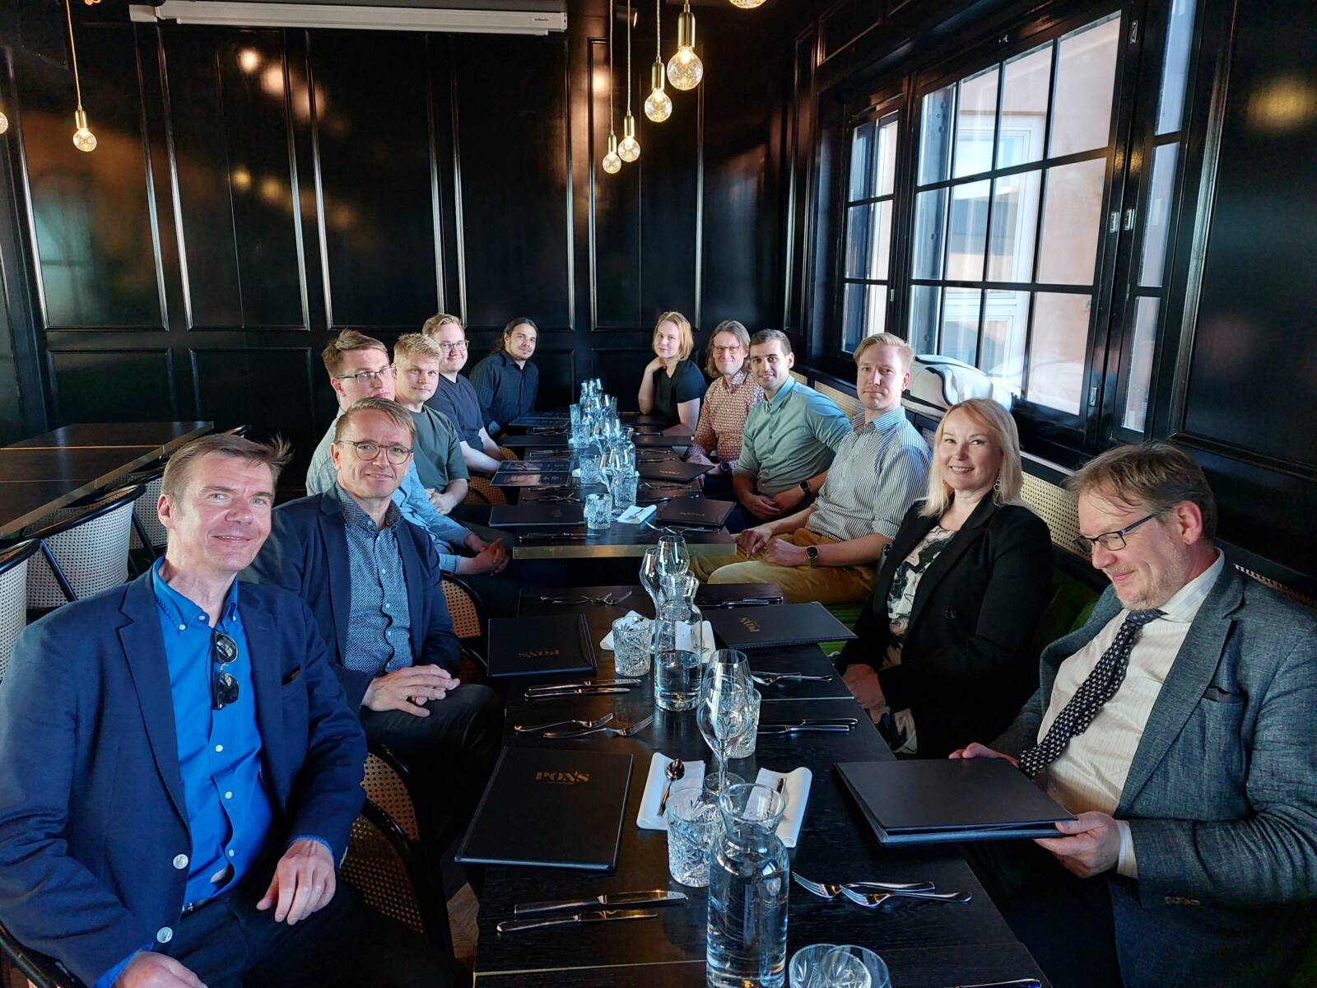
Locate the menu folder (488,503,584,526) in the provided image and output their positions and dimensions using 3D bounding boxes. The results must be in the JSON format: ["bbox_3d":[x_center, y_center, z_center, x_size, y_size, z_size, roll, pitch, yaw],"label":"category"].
[{"bbox_3d":[-0.409,0.066,3.102,0.310,0.016,0.230,-1,15,-6],"label":"menu folder"}]

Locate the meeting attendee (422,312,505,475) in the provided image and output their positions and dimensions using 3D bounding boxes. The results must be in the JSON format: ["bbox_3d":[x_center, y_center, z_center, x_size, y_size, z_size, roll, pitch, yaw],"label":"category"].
[{"bbox_3d":[-0.770,-0.069,3.900,0.750,1.370,0.540,10,17,34],"label":"meeting attendee"}]

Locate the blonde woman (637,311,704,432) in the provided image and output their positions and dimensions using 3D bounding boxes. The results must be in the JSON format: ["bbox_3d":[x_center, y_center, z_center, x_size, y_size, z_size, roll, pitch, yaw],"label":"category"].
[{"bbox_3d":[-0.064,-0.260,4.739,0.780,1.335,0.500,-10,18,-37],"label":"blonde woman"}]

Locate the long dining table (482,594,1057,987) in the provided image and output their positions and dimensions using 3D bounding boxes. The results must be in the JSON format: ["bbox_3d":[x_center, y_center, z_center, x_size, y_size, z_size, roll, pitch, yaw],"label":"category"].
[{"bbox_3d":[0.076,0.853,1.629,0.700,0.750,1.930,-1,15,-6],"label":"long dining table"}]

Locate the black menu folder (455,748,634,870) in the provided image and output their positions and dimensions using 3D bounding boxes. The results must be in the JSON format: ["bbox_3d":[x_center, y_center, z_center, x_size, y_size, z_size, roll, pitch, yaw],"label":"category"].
[{"bbox_3d":[-0.168,0.497,1.465,0.230,0.015,0.310,2,15,3],"label":"black menu folder"}]

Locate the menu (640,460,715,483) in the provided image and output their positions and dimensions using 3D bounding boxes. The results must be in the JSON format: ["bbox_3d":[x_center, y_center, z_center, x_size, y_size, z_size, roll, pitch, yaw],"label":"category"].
[{"bbox_3d":[0.075,-0.089,3.871,0.232,0.015,0.318,6,15,22],"label":"menu"}]

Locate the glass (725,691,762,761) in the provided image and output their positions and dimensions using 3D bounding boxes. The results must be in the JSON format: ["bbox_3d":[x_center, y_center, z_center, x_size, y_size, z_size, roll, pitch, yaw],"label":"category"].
[{"bbox_3d":[0.144,0.415,1.652,0.085,0.102,0.085,2,14,5],"label":"glass"}]

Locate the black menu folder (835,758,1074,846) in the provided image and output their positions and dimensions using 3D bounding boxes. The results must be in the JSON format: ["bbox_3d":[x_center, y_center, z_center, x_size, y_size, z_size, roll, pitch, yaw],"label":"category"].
[{"bbox_3d":[0.484,0.502,1.519,0.310,0.030,0.230,0,8,-6],"label":"black menu folder"}]

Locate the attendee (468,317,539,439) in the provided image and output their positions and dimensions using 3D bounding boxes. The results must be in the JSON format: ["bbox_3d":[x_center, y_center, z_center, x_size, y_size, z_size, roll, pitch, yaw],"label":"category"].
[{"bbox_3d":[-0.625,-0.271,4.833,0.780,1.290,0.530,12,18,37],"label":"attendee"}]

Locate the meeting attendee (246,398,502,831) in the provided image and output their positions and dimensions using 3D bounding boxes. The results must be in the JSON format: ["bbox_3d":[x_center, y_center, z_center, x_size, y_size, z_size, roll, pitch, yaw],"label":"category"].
[{"bbox_3d":[-0.565,0.417,2.297,0.750,1.290,0.560,9,16,31],"label":"meeting attendee"}]

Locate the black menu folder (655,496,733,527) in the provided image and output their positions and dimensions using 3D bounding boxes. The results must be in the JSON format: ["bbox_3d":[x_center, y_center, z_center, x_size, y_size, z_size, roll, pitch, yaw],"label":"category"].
[{"bbox_3d":[0.138,0.064,3.256,0.232,0.015,0.318,4,14,14],"label":"black menu folder"}]

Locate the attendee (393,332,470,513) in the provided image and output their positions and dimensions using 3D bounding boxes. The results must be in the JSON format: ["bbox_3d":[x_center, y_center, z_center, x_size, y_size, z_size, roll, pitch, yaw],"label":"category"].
[{"bbox_3d":[-0.685,0.122,3.219,0.800,1.341,0.530,11,18,34],"label":"attendee"}]

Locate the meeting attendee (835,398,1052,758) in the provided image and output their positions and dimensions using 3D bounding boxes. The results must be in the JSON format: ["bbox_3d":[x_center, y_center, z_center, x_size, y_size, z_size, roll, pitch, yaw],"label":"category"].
[{"bbox_3d":[0.632,0.417,2.265,0.750,1.290,0.520,-6,15,-23],"label":"meeting attendee"}]

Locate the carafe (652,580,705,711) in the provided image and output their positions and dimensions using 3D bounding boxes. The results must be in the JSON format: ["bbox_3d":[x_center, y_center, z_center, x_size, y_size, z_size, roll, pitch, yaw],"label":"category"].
[{"bbox_3d":[0.042,0.299,1.822,0.096,0.245,0.096,2,14,5],"label":"carafe"}]

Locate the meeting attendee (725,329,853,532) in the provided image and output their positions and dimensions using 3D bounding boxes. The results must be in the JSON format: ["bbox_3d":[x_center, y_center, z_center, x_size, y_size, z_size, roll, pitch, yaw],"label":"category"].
[{"bbox_3d":[0.288,0.054,3.533,0.800,1.346,0.550,-12,19,-40],"label":"meeting attendee"}]

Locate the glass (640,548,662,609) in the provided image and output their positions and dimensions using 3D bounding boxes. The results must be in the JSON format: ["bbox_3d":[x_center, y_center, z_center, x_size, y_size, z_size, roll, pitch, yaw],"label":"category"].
[{"bbox_3d":[0.003,0.236,2.061,0.083,0.225,0.083,-1,15,-6],"label":"glass"}]

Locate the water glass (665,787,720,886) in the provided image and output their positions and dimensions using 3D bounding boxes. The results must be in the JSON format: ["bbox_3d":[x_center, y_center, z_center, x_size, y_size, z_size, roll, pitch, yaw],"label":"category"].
[{"bbox_3d":[0.050,0.494,1.305,0.079,0.107,0.079,-1,15,-6],"label":"water glass"}]

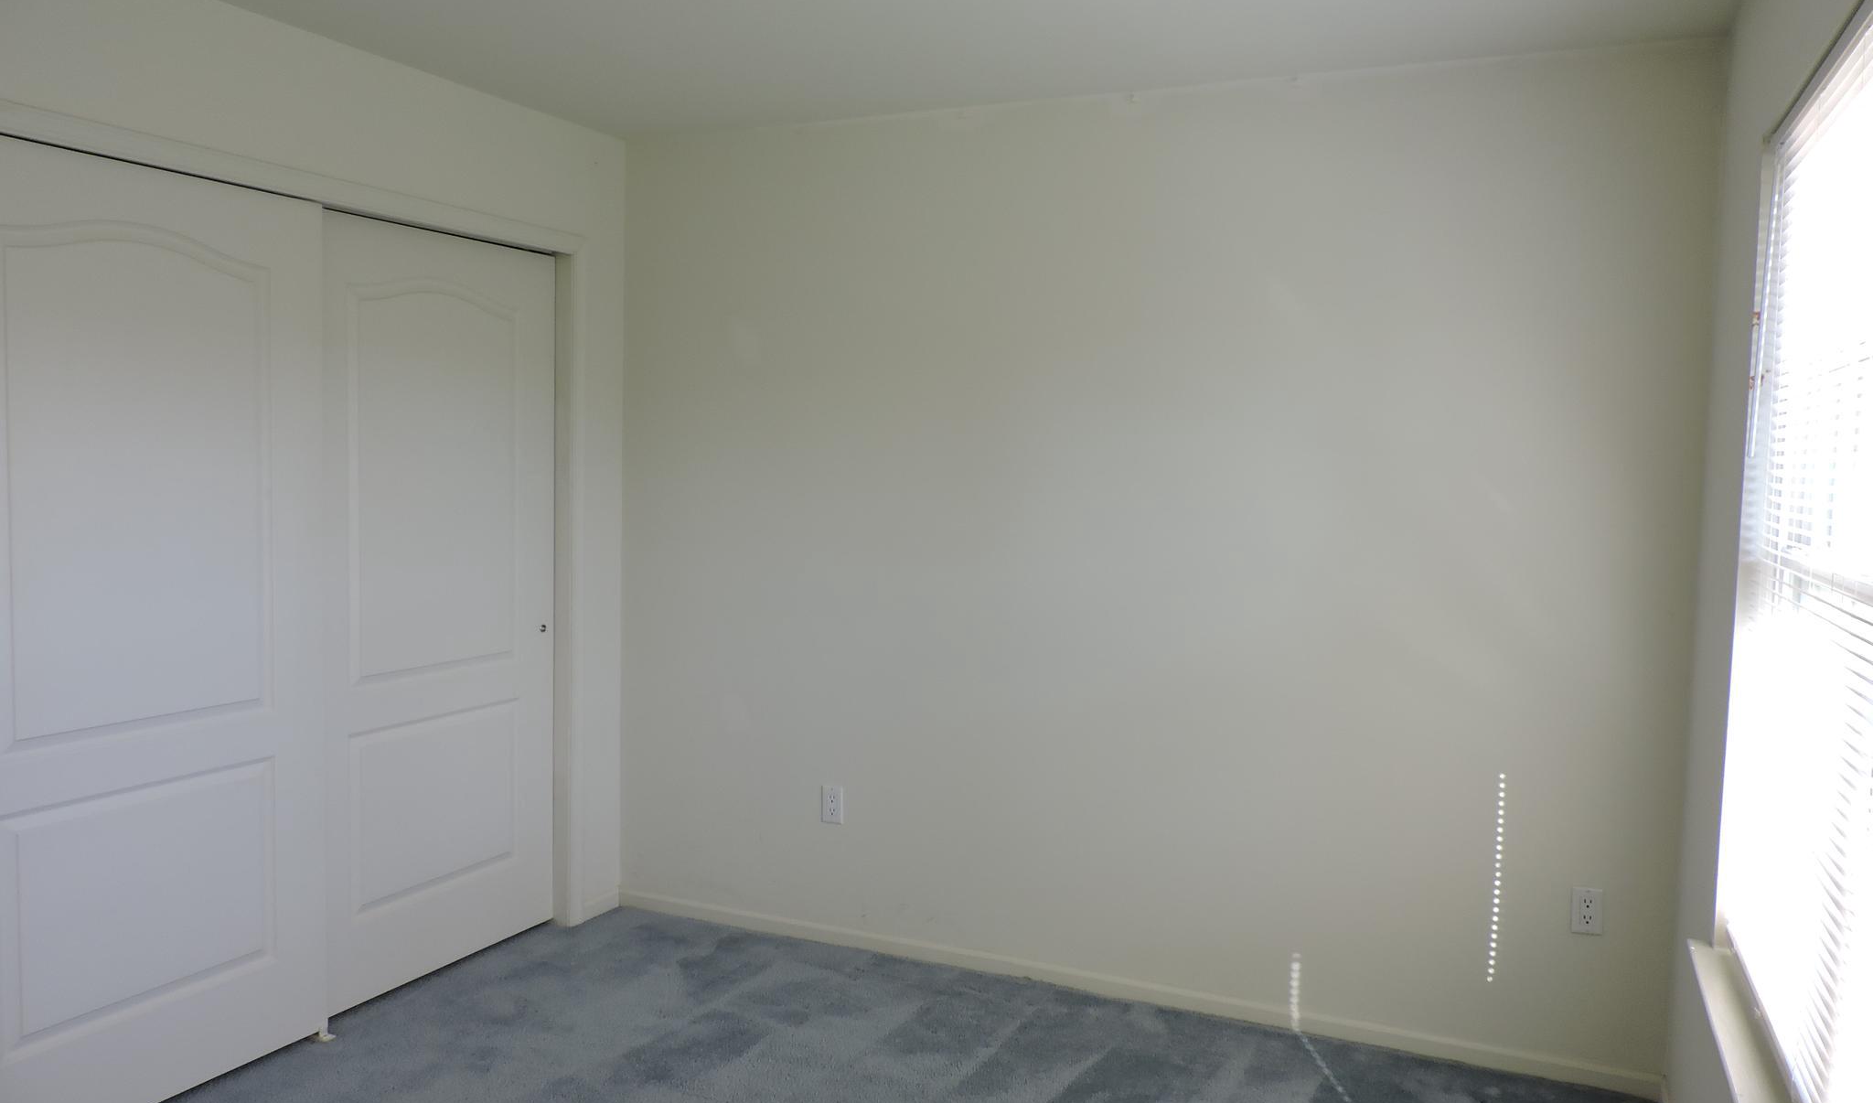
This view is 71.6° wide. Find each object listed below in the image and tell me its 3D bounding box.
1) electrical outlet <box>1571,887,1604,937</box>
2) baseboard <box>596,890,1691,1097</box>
[{"bbox_3d":[1.551,0.859,3.095,0.070,0.113,0.010,3,4,24],"label":"electrical outlet"},{"bbox_3d":[0.338,1.195,3.644,2.984,0.060,0.015,3,4,24],"label":"baseboard"}]

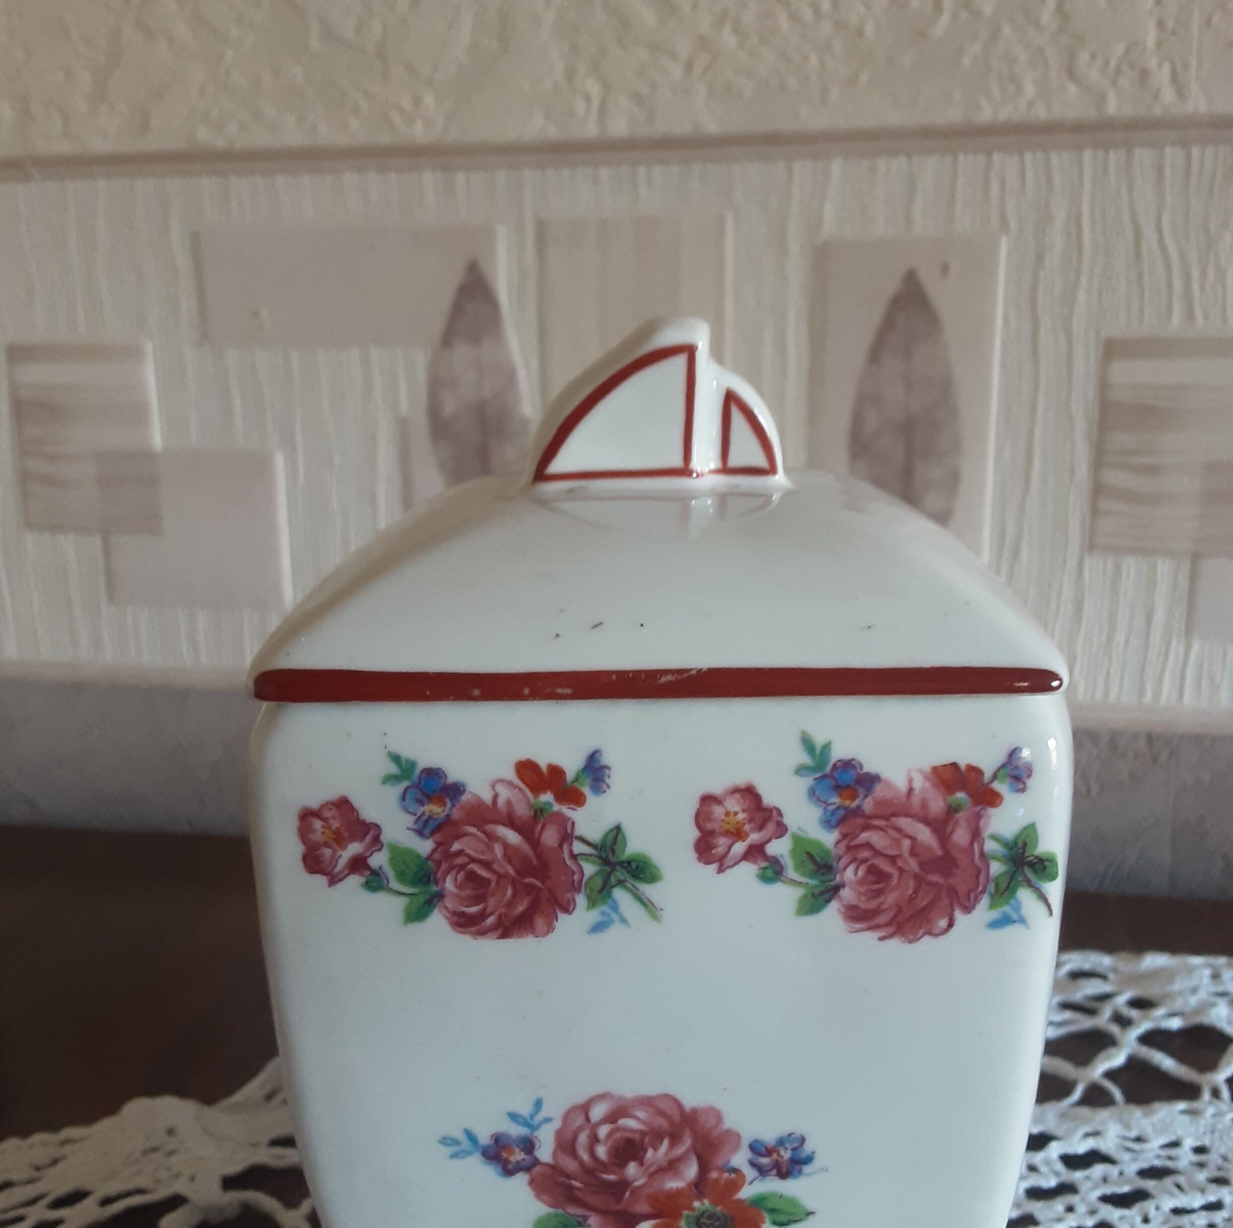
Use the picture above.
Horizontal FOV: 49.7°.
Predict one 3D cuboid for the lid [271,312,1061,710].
[{"bbox_3d":[0.004,-0.025,0.228,0.112,0.050,0.110,-1,12,-1],"label":"lid"}]

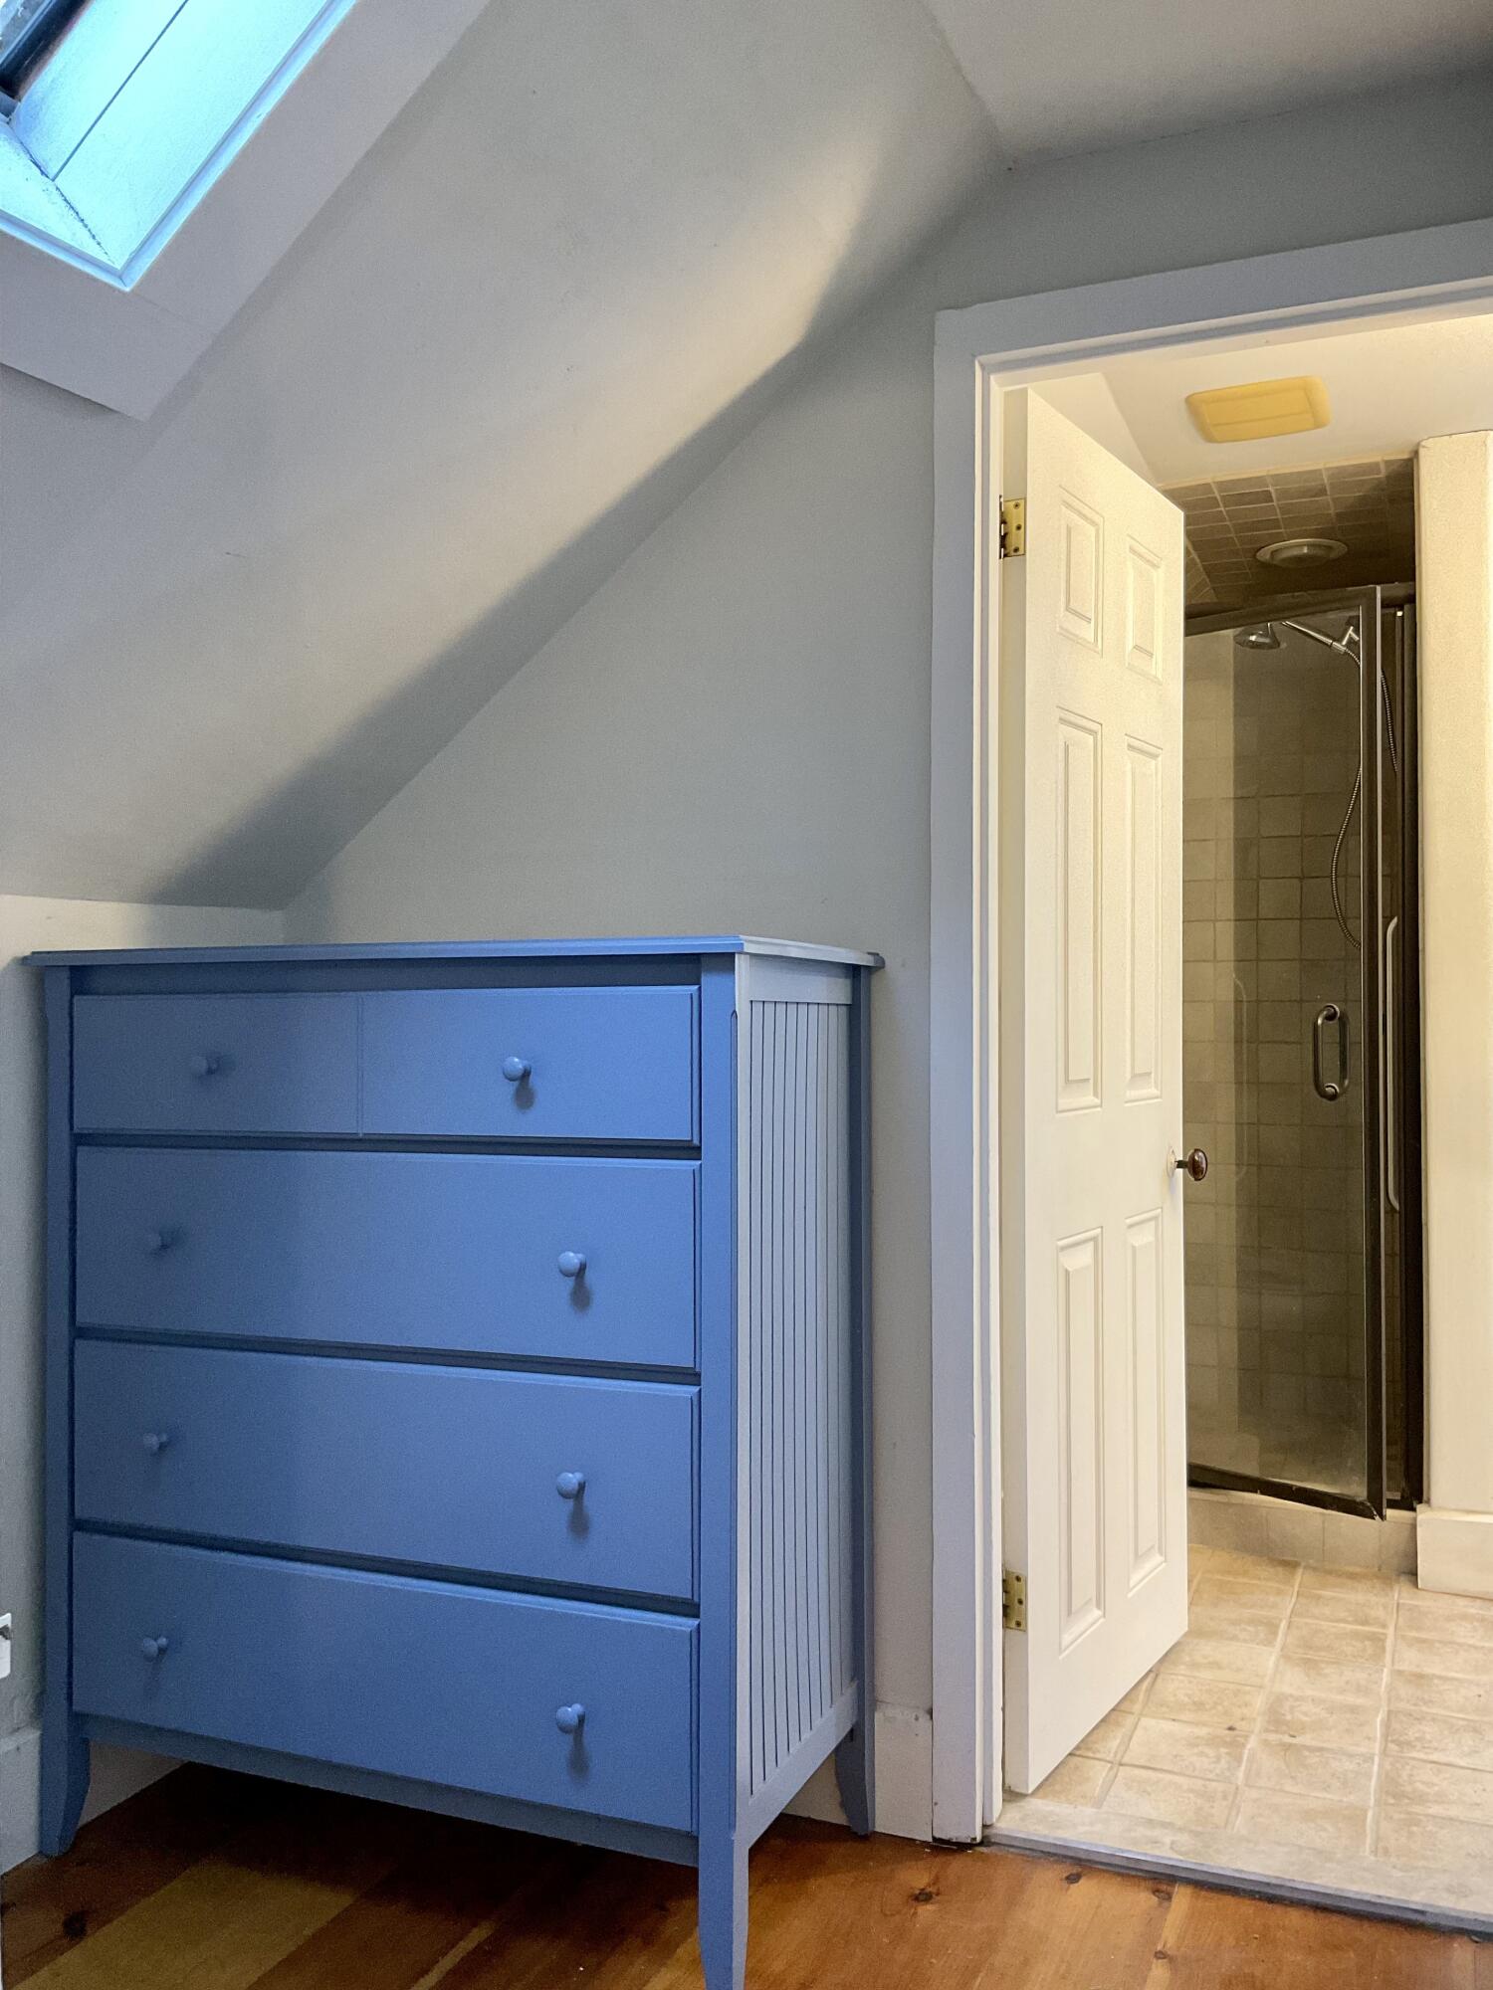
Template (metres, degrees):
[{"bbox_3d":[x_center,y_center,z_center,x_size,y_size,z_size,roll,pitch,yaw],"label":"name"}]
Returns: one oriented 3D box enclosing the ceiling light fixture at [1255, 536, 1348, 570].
[{"bbox_3d":[1.355,-1.067,4.068,0.213,0.035,0.213,0,-1,23],"label":"ceiling light fixture"}]

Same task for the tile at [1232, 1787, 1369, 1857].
[{"bbox_3d":[0.784,1.165,2.349,0.172,0.010,0.152,0,-1,23],"label":"tile"}]

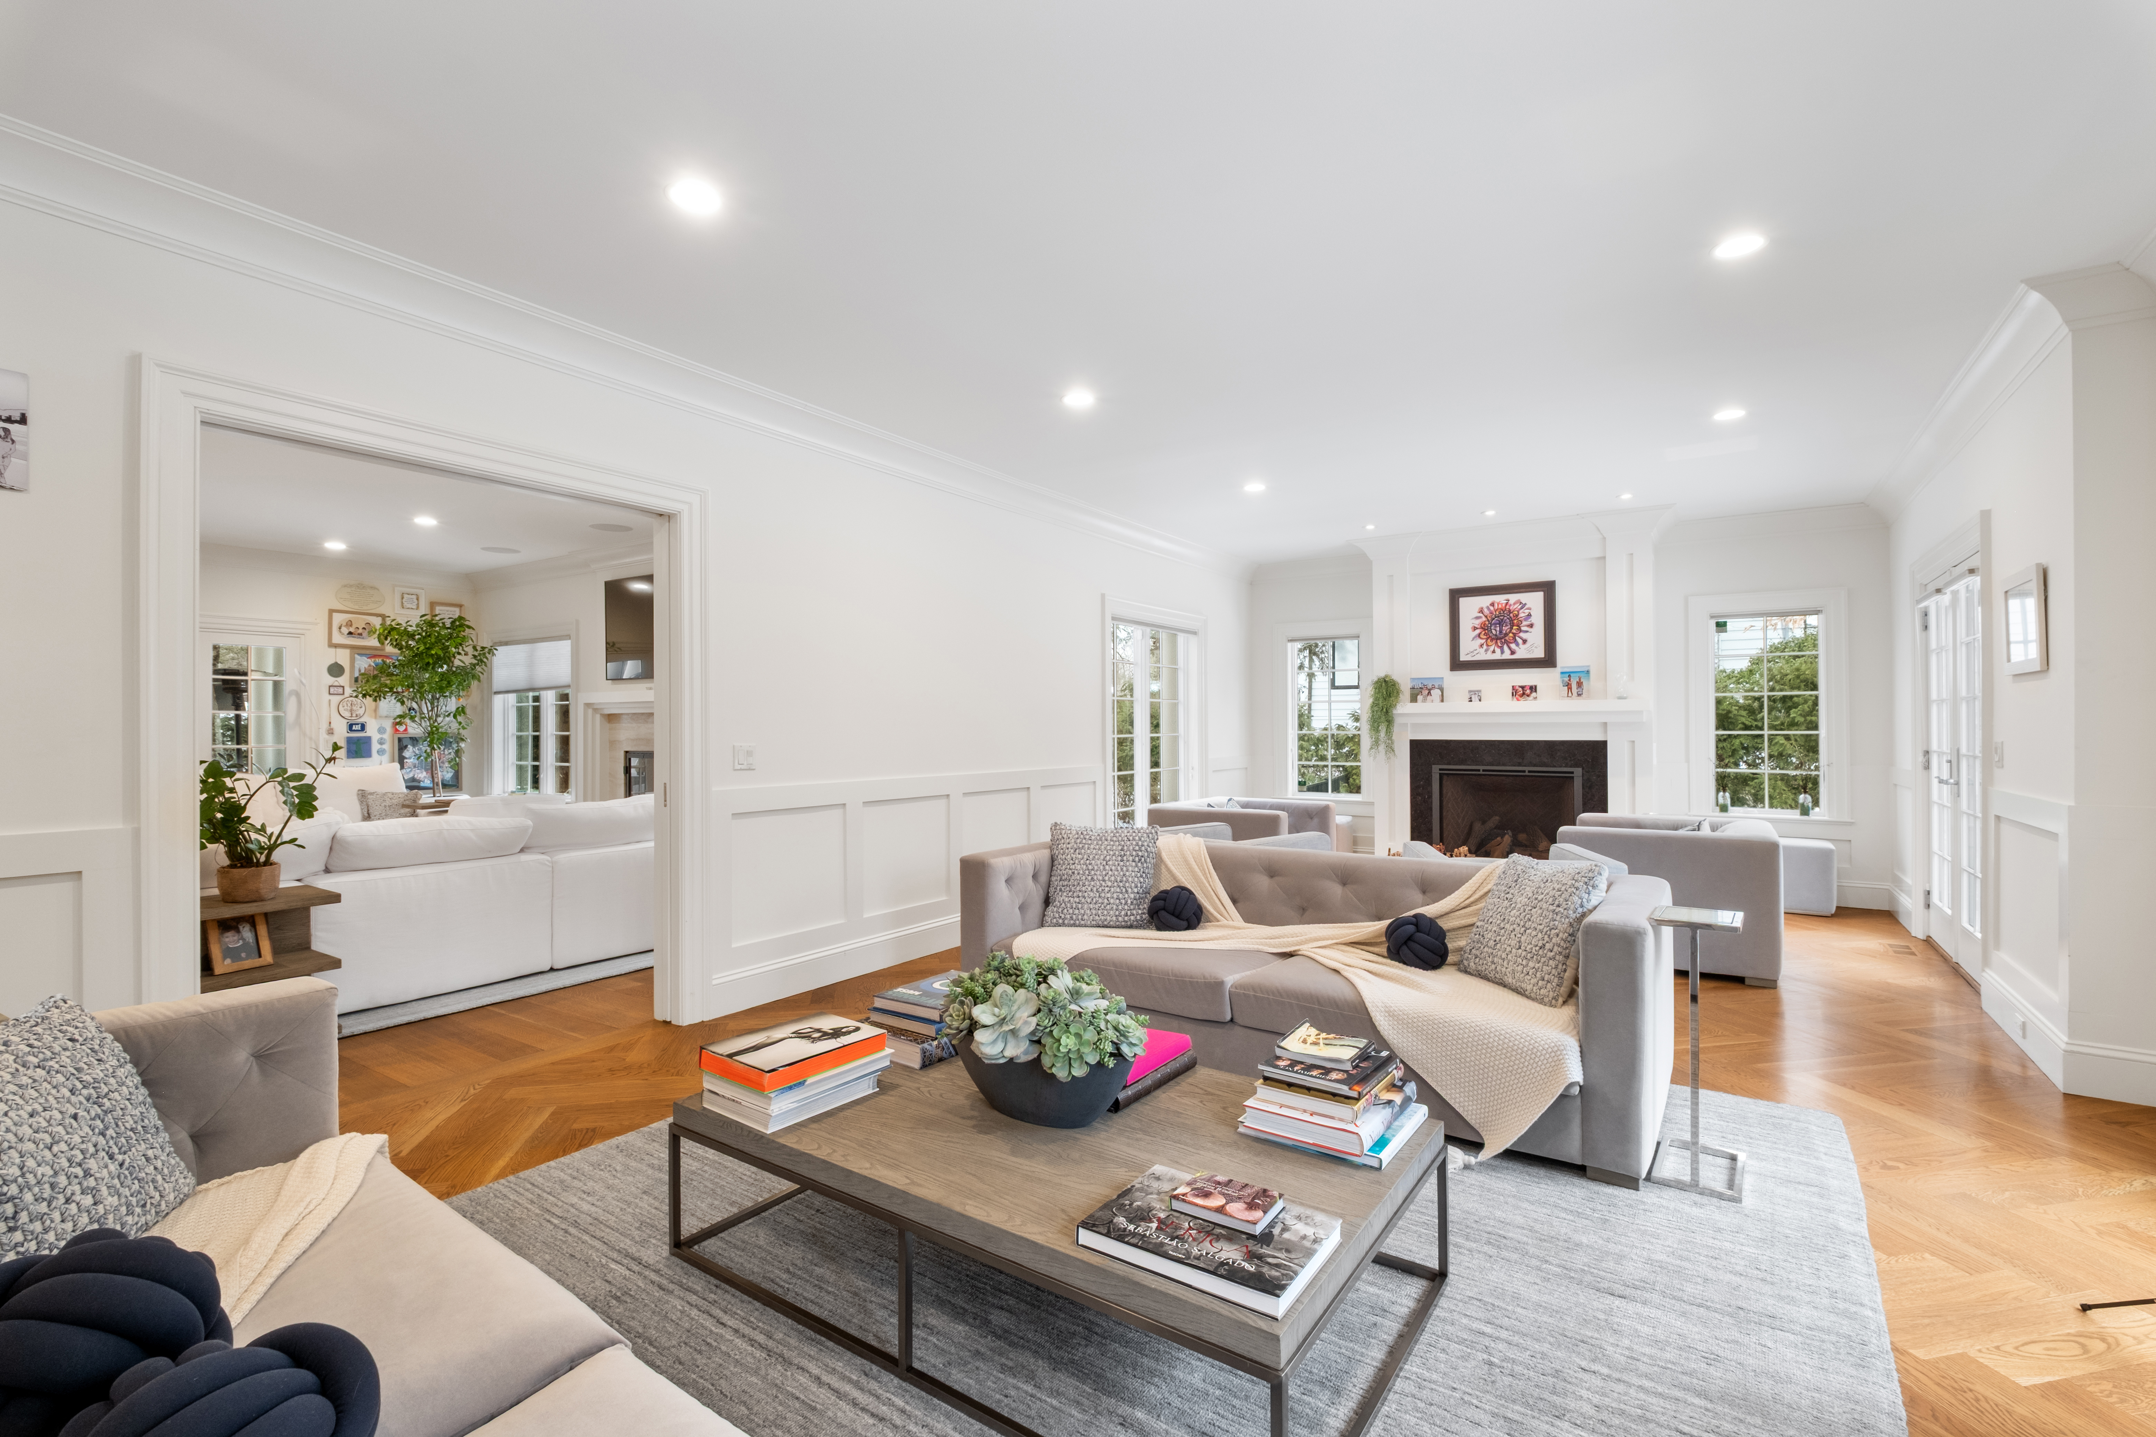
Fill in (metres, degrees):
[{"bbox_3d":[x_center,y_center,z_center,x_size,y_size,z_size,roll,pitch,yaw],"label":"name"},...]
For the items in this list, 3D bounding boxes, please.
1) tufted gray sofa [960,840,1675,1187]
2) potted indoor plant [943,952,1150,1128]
[{"bbox_3d":[0.798,0.932,3.555,2.500,0.715,0.970,0,0,35],"label":"tufted gray sofa"},{"bbox_3d":[-0.082,0.764,2.146,0.510,0.335,0.340,0,0,35],"label":"potted indoor plant"}]

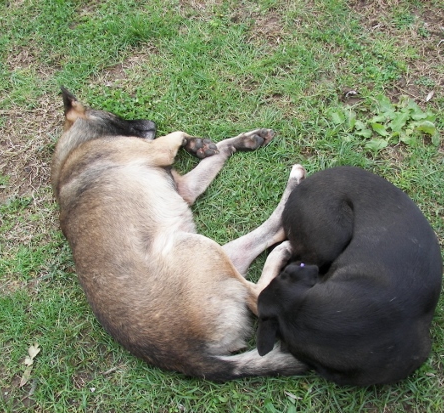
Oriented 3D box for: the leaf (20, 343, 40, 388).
[{"bbox_3d":[-0.418,0.342,1.680,0.024,0.012,0.103,13,56,9],"label":"leaf"}]

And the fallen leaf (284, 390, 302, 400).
[{"bbox_3d":[0.149,0.399,1.640,0.041,0.008,0.014,21,58,14],"label":"fallen leaf"}]

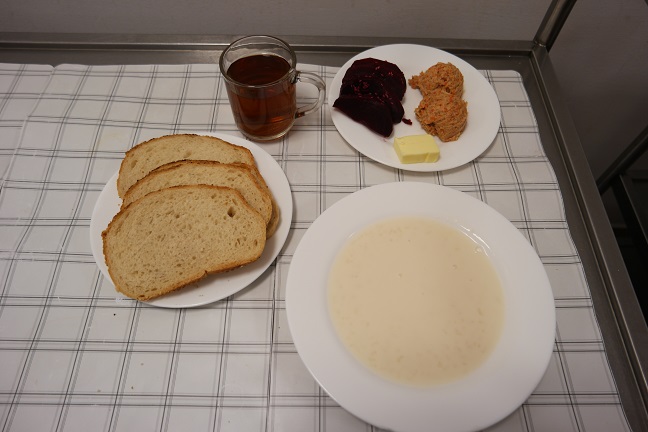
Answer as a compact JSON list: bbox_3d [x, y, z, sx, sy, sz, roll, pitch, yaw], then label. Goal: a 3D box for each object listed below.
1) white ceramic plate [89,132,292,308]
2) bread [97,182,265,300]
[{"bbox_3d":[-0.125,-0.002,0.421,0.191,0.019,0.191,0,61,-1],"label":"white ceramic plate"},{"bbox_3d":[-0.124,0.016,0.389,0.139,0.014,0.093,-19,76,-7],"label":"bread"}]

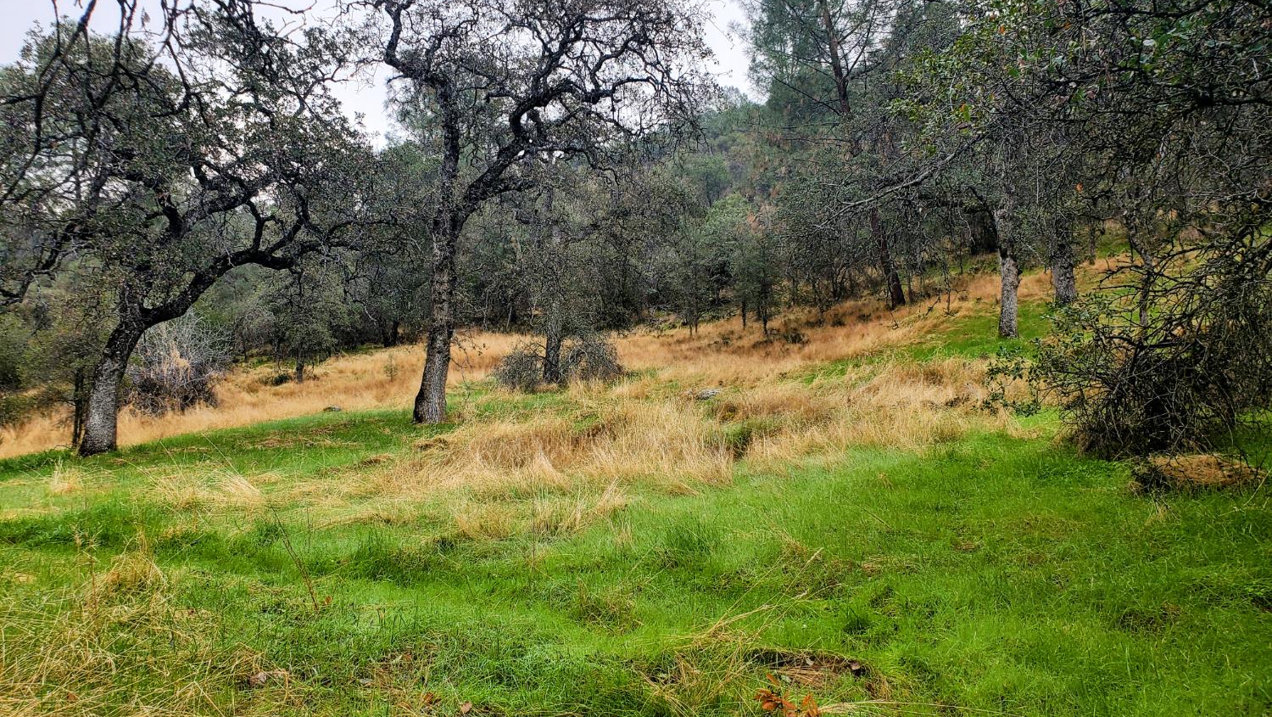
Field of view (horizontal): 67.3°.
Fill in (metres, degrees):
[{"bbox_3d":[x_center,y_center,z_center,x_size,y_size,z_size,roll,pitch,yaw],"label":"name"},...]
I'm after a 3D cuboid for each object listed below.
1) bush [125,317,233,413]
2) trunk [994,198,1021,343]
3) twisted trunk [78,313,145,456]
[{"bbox_3d":[-10.766,0.105,22.500,2.410,2.430,2.200,0,2,0],"label":"bush"},{"bbox_3d":[8.364,-2.046,21.500,0.600,3.220,0.550,0,2,0],"label":"trunk"},{"bbox_3d":[-7.963,0.392,14.500,1.010,2.160,0.650,0,2,0],"label":"twisted trunk"}]

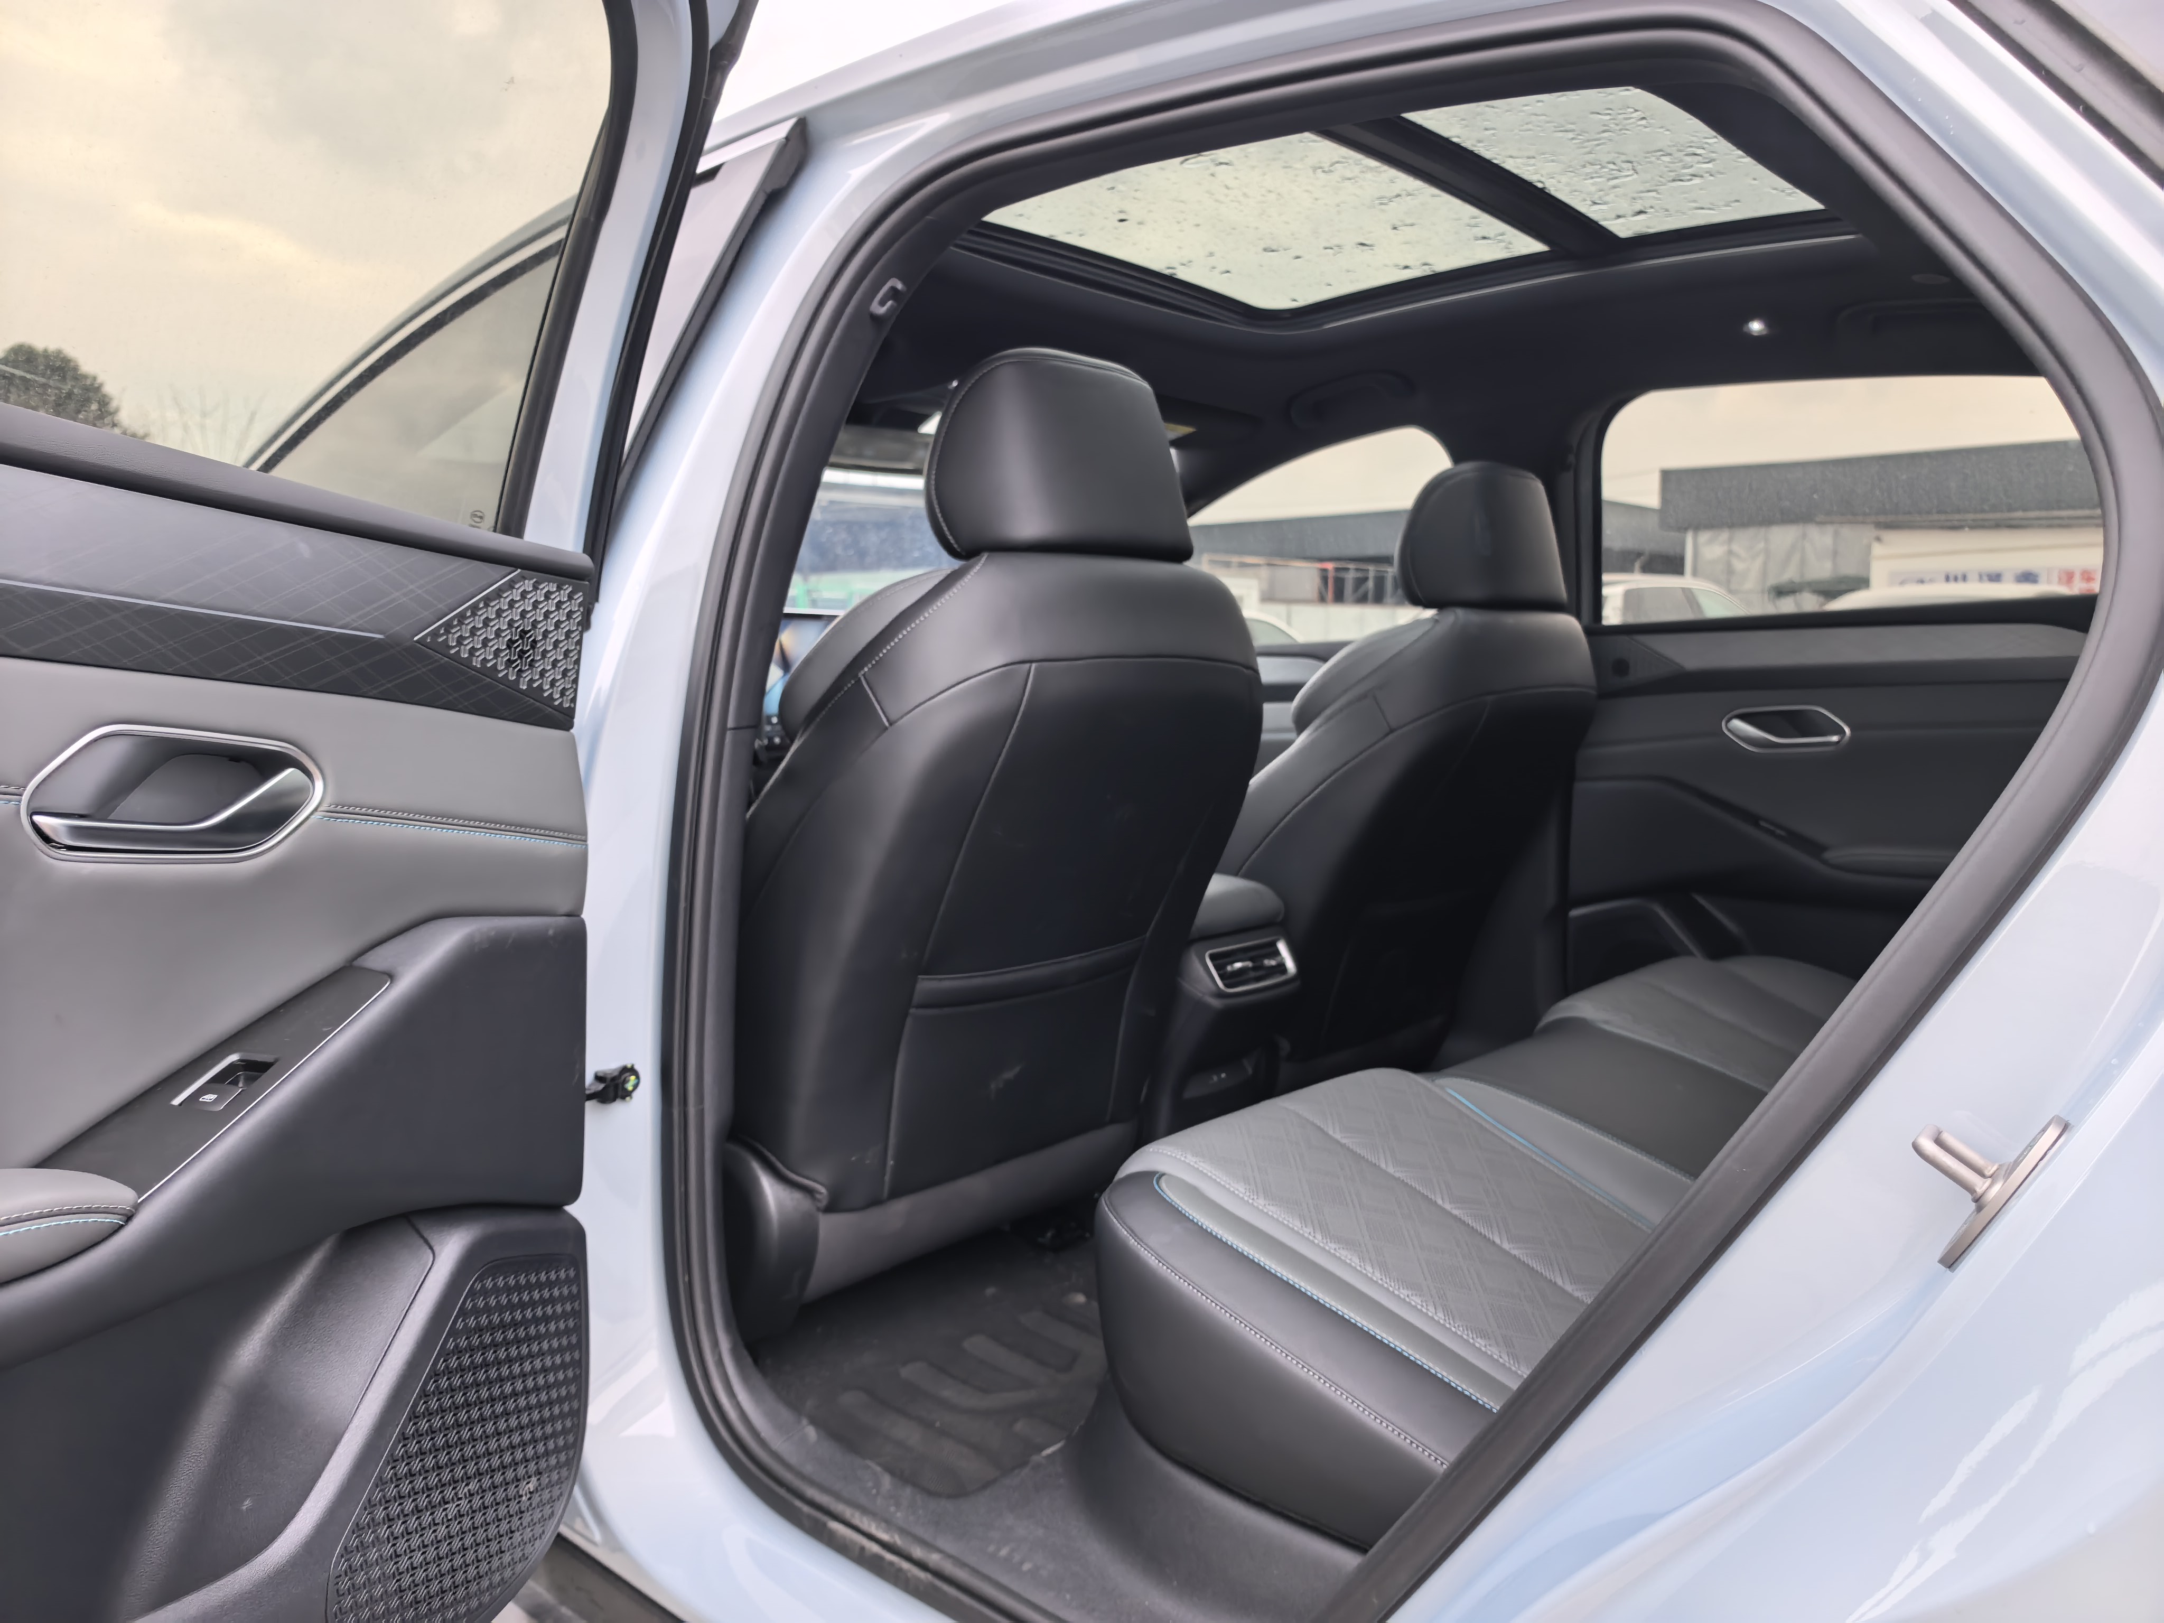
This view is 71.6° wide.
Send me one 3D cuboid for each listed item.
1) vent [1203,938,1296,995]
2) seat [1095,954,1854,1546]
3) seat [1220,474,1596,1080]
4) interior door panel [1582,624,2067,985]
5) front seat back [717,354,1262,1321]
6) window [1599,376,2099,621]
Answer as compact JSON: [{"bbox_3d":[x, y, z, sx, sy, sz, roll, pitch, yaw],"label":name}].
[{"bbox_3d":[0.199,0.185,1.824,0.145,0.060,0.035,-5,-20,-47],"label":"vent"},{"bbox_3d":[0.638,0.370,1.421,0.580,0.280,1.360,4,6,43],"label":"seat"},{"bbox_3d":[0.422,-0.035,2.099,0.320,0.880,0.520,22,18,40],"label":"seat"},{"bbox_3d":[1.050,0.067,1.958,0.820,0.620,0.120,4,6,43],"label":"interior door panel"},{"bbox_3d":[-0.119,0.015,1.594,0.330,0.930,0.530,22,18,40],"label":"front seat back"},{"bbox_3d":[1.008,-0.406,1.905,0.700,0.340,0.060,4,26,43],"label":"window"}]

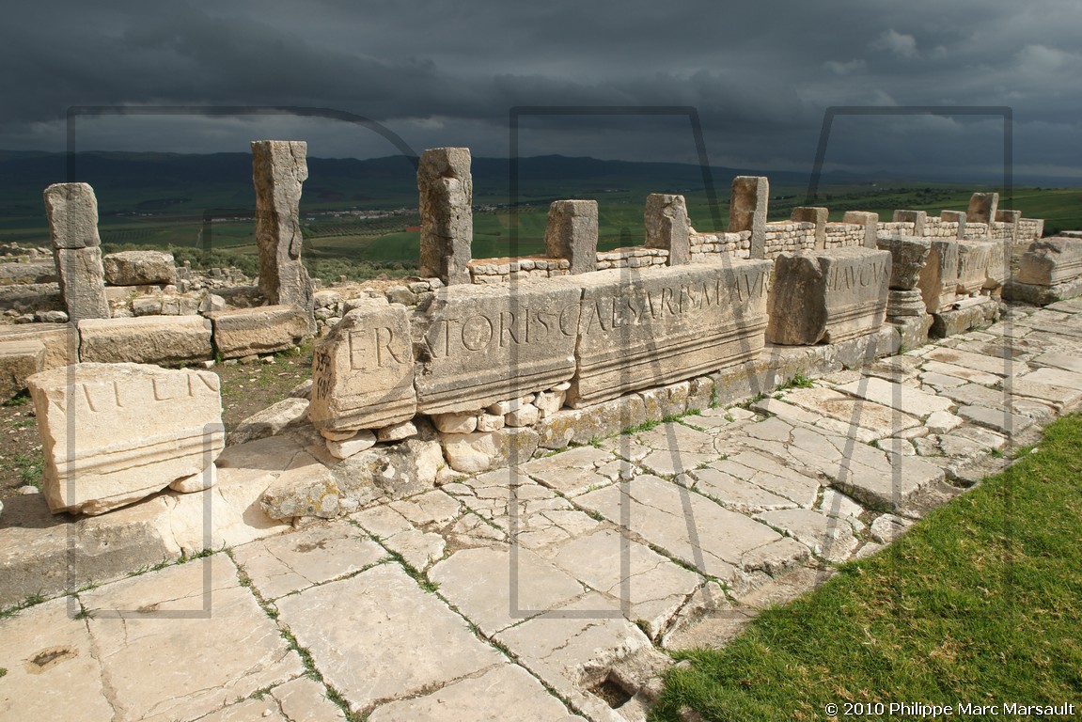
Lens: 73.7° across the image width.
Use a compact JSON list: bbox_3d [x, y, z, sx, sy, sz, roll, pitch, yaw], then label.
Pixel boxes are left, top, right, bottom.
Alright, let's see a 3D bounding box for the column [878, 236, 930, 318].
[{"bbox_3d":[3.755,-0.858,7.457,0.407,0.802,0.407,-11,18,-36],"label":"column"}]

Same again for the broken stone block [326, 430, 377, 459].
[{"bbox_3d":[-0.954,0.381,3.561,0.227,0.113,0.202,-12,20,-35],"label":"broken stone block"}]

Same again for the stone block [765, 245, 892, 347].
[{"bbox_3d":[2.799,-0.656,7.009,1.250,0.790,0.550,-11,18,-39],"label":"stone block"}]

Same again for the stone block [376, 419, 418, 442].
[{"bbox_3d":[-0.772,0.334,3.711,0.202,0.084,0.202,-12,20,-35],"label":"stone block"}]

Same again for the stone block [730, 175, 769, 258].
[{"bbox_3d":[3.198,-2.068,11.270,0.350,1.498,0.449,-11,18,-36],"label":"stone block"}]

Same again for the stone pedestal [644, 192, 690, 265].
[{"bbox_3d":[1.614,-1.629,9.327,0.318,1.011,0.454,-12,20,-35],"label":"stone pedestal"}]

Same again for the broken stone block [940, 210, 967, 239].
[{"bbox_3d":[7.908,-2.562,13.892,0.267,0.588,0.370,-12,20,-35],"label":"broken stone block"}]

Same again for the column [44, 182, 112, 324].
[{"bbox_3d":[-3.809,-0.695,6.016,0.350,1.466,0.449,-11,18,-36],"label":"column"}]

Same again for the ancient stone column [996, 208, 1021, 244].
[{"bbox_3d":[11.140,-3.202,17.336,0.382,0.813,0.449,-11,18,-36],"label":"ancient stone column"}]

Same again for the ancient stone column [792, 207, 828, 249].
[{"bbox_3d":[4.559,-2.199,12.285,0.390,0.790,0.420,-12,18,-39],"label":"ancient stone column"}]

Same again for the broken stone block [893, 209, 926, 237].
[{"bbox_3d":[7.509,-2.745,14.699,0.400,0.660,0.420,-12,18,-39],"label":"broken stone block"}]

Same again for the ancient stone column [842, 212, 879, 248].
[{"bbox_3d":[5.302,-2.129,12.037,0.334,0.638,0.437,-12,20,-35],"label":"ancient stone column"}]

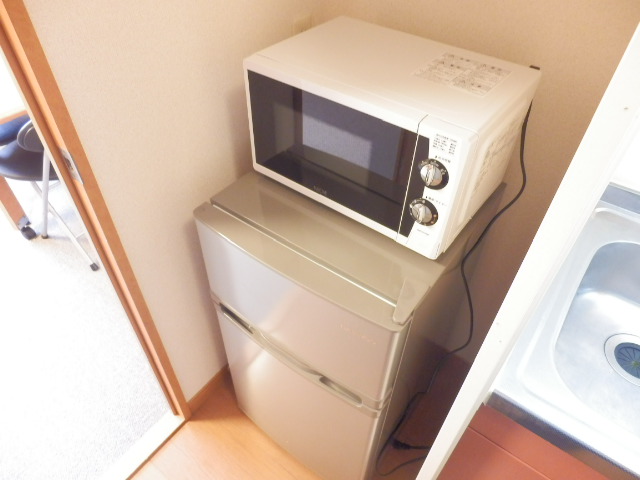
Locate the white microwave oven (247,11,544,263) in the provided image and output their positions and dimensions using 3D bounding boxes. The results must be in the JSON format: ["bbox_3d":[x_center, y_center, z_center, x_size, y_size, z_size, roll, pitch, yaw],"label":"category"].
[{"bbox_3d":[0.131,-0.231,0.901,0.450,0.255,0.325,28,48,26],"label":"white microwave oven"}]

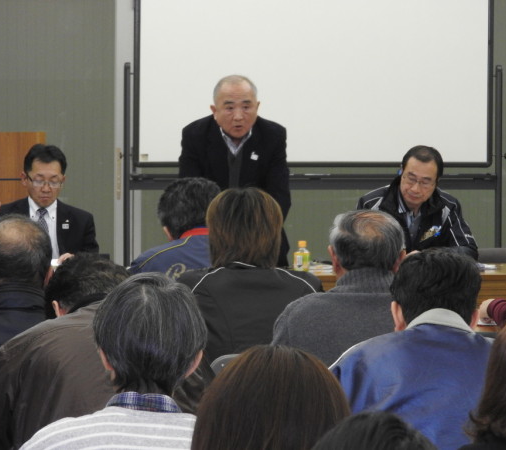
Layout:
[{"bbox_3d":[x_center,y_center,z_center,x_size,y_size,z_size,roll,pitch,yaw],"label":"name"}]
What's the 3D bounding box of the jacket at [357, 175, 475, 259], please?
[{"bbox_3d":[0.659,0.103,12.498,0.490,0.620,0.480,0,3,5],"label":"jacket"}]

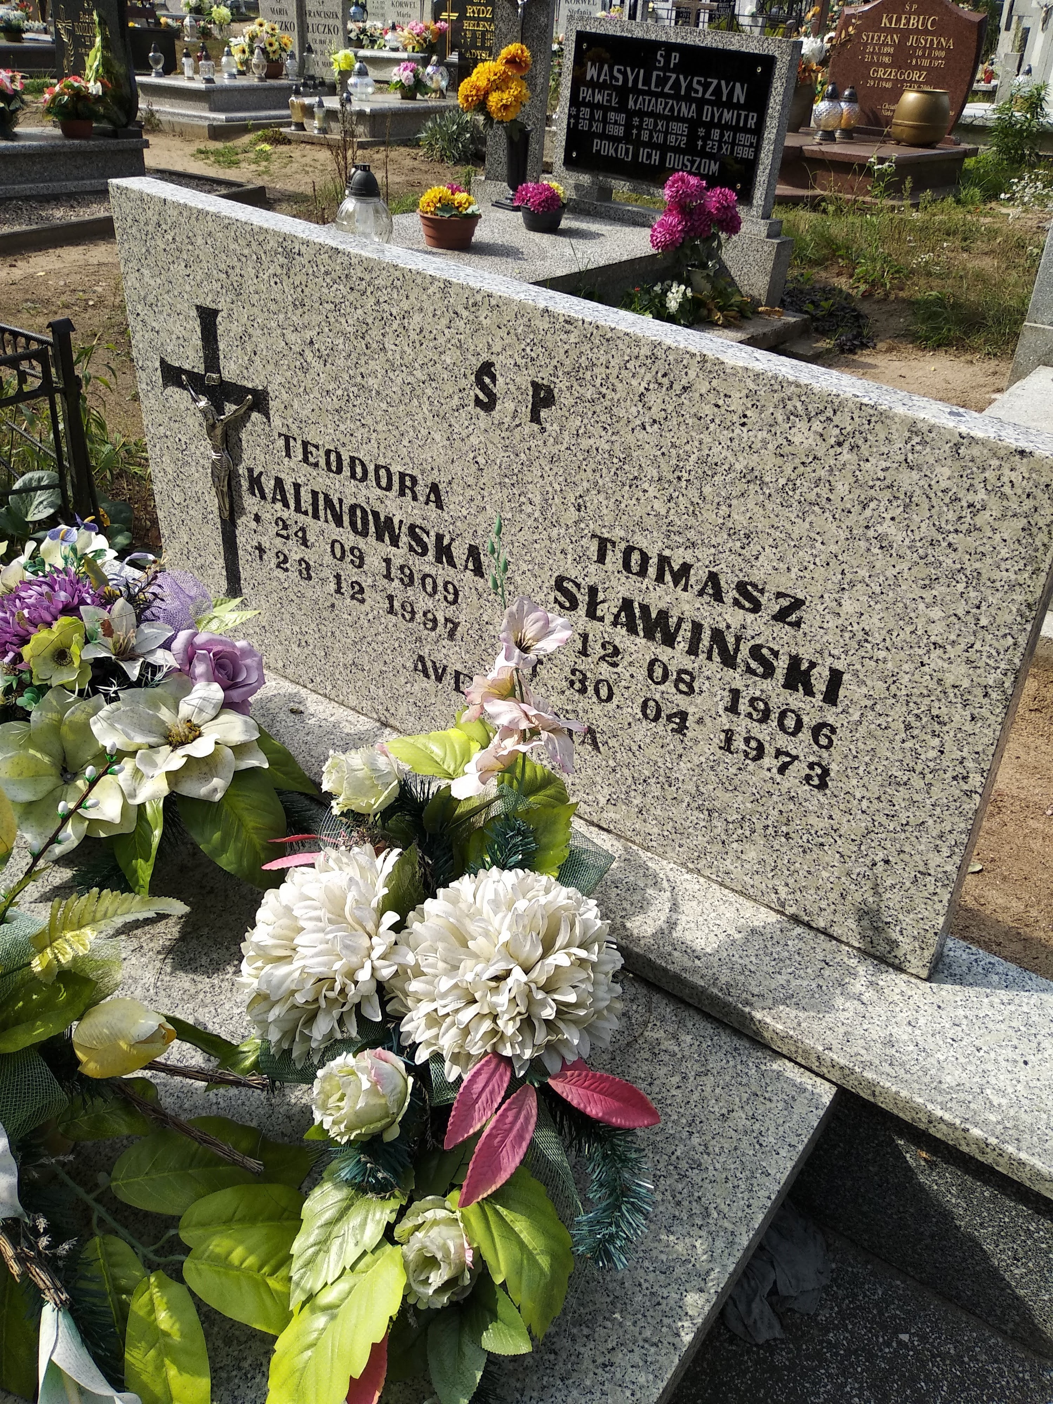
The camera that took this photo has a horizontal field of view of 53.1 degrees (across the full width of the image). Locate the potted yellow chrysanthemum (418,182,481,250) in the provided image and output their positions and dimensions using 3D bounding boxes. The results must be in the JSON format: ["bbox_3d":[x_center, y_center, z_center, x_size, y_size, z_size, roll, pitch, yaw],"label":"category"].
[{"bbox_3d":[-0.282,-1.776,3.851,0.225,0.210,0.225,1,35,-5],"label":"potted yellow chrysanthemum"}]

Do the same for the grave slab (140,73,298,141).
[{"bbox_3d":[-2.323,-4.788,8.456,1.000,0.370,1.500,23,39,25],"label":"grave slab"}]

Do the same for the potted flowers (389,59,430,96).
[{"bbox_3d":[-0.920,-4.921,8.308,0.310,0.270,0.280,0,35,-6],"label":"potted flowers"}]

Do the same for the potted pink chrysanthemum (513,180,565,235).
[{"bbox_3d":[0.050,-1.959,4.162,0.210,0.185,0.200,4,35,-1],"label":"potted pink chrysanthemum"}]

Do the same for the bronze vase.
[{"bbox_3d":[2.698,-4.008,7.235,0.375,0.335,0.375,14,36,13],"label":"bronze vase"}]

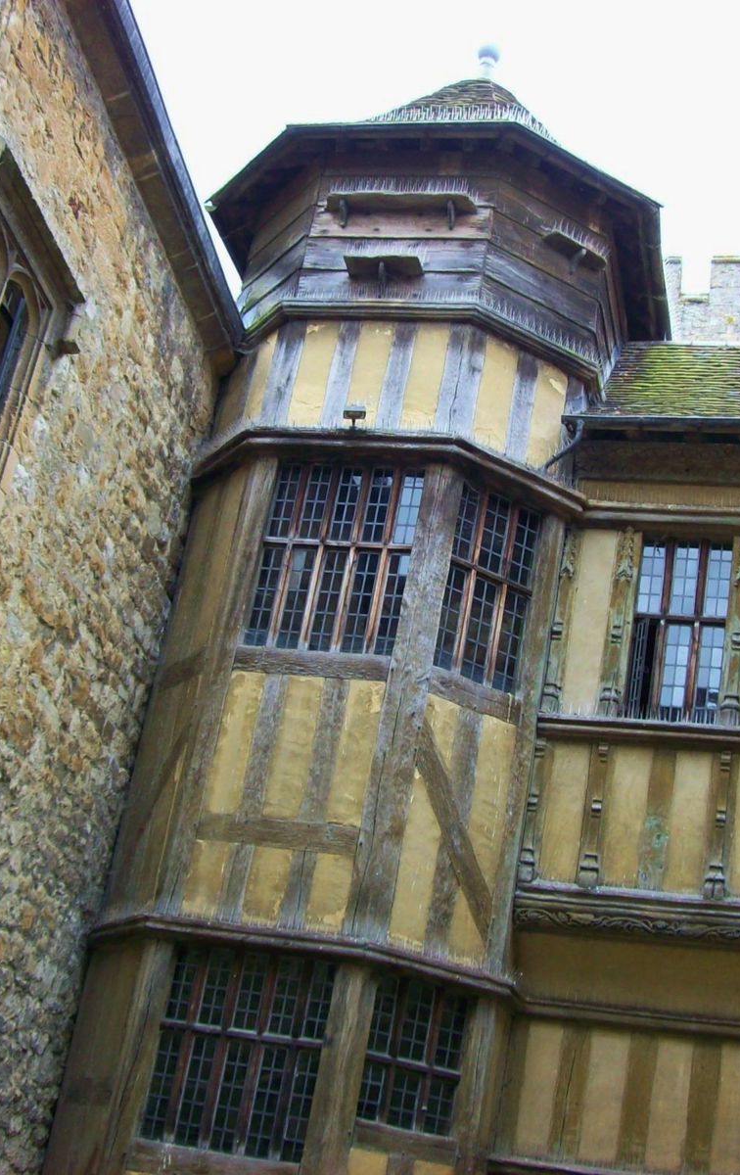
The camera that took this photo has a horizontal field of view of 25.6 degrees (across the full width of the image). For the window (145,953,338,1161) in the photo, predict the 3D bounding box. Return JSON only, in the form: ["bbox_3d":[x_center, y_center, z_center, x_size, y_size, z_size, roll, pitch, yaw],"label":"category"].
[{"bbox_3d":[-0.877,3.127,10.975,1.108,1.251,0.100,4,-24,14],"label":"window"}]

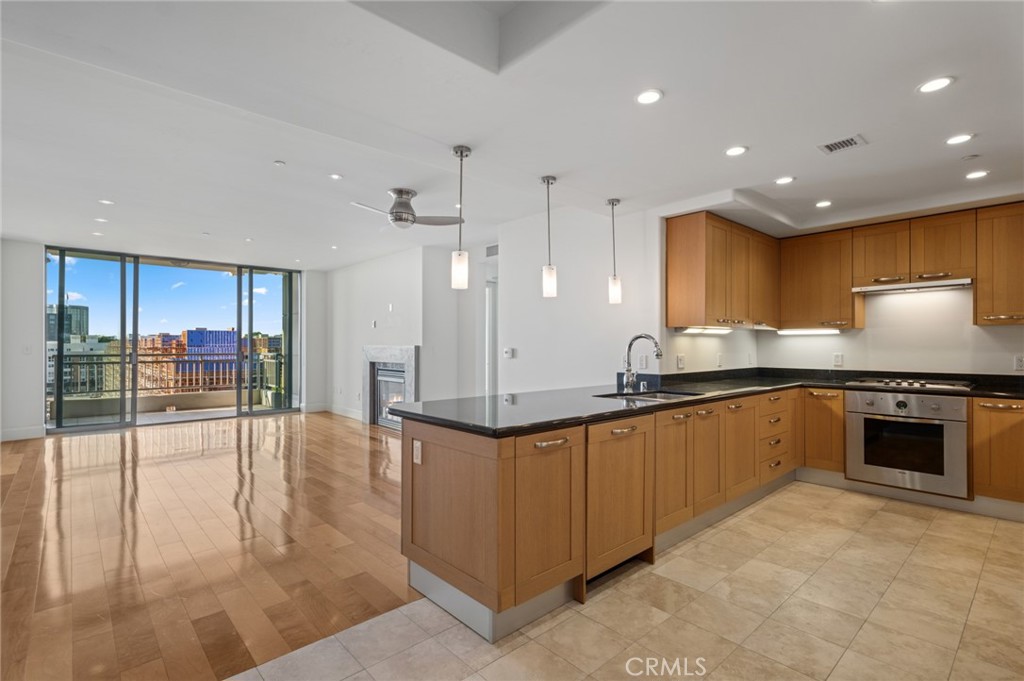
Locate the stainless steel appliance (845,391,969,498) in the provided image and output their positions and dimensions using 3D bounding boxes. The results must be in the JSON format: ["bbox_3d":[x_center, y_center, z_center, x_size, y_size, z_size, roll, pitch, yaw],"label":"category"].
[{"bbox_3d":[3.336,0.809,4.064,0.580,0.751,0.762,1,-1,-42],"label":"stainless steel appliance"}]

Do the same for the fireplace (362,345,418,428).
[{"bbox_3d":[-1.804,0.719,7.357,0.220,1.275,1.640,1,-1,-42],"label":"fireplace"}]

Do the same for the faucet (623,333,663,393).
[{"bbox_3d":[0.965,0.169,3.525,0.105,0.435,0.310,1,-1,-42],"label":"faucet"}]

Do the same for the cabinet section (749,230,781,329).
[{"bbox_3d":[2.291,-0.549,4.687,0.726,0.896,0.344,1,-1,-42],"label":"cabinet section"}]

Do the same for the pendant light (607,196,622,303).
[{"bbox_3d":[0.833,-0.718,3.928,0.108,0.835,0.108,0,-1,0],"label":"pendant light"}]

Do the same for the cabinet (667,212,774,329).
[{"bbox_3d":[1.992,-0.558,4.448,1.561,0.906,0.344,1,-1,-42],"label":"cabinet"}]

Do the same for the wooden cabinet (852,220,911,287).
[{"bbox_3d":[3.342,-0.750,4.331,0.325,0.531,0.406,1,-1,-42],"label":"wooden cabinet"}]

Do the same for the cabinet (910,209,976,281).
[{"bbox_3d":[3.612,-0.755,4.031,0.325,0.531,0.402,1,-1,-42],"label":"cabinet"}]

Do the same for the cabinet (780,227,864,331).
[{"bbox_3d":[3.005,-0.557,4.703,0.325,0.906,0.633,1,-1,-42],"label":"cabinet"}]

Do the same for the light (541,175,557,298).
[{"bbox_3d":[0.256,-0.723,3.399,0.108,0.836,0.108,0,-1,0],"label":"light"}]

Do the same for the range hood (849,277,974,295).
[{"bbox_3d":[3.454,-0.463,4.181,0.355,0.057,0.778,1,-1,-42],"label":"range hood"}]

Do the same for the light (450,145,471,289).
[{"bbox_3d":[-0.302,-0.728,2.874,0.108,0.839,0.108,0,-1,0],"label":"light"}]

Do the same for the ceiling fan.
[{"bbox_3d":[-0.958,-1.219,4.506,1.020,0.358,1.060,0,-1,-5],"label":"ceiling fan"}]

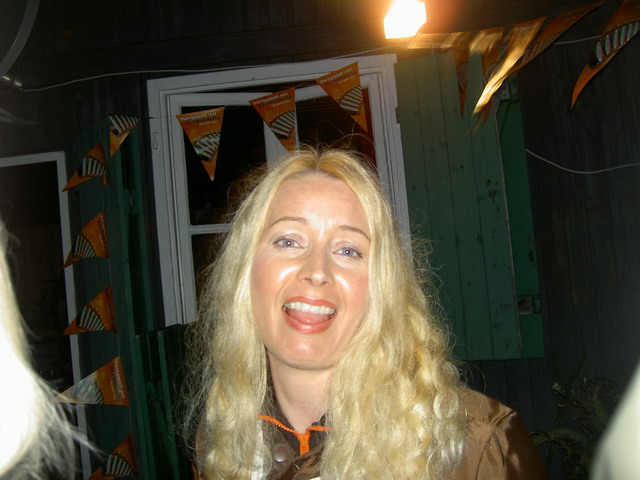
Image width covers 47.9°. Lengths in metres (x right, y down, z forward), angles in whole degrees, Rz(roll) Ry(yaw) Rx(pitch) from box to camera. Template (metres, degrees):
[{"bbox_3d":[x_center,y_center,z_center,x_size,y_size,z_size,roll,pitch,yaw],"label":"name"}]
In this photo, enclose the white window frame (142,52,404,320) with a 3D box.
[{"bbox_3d":[-0.145,-0.108,2.770,0.970,1.111,0.110,-5,-3,5],"label":"white window frame"}]

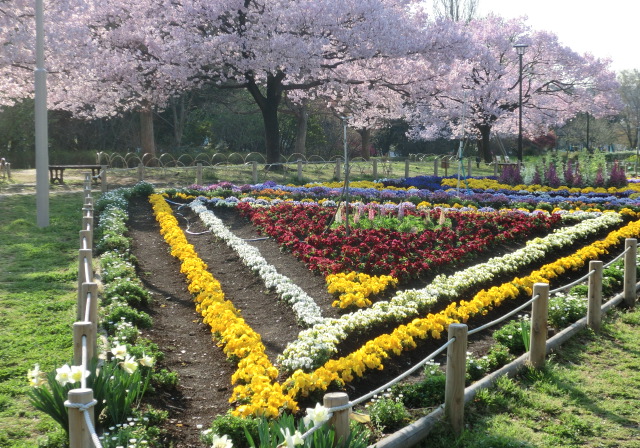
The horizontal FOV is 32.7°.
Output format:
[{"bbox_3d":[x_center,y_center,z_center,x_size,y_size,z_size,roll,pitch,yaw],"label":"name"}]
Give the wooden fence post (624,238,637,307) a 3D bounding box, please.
[{"bbox_3d":[2.766,0.433,9.707,0.102,0.586,0.102,0,6,0],"label":"wooden fence post"}]

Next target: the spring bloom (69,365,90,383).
[{"bbox_3d":[-1.120,0.696,5.080,0.100,0.086,0.060,1,6,6],"label":"spring bloom"}]

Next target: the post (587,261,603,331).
[{"bbox_3d":[2.080,0.545,8.250,0.100,0.540,0.100,0,5,0],"label":"post"}]

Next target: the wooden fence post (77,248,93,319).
[{"bbox_3d":[-1.901,0.497,8.841,0.102,0.571,0.102,0,6,0],"label":"wooden fence post"}]

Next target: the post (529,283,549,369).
[{"bbox_3d":[1.391,0.651,6.930,0.100,0.540,0.100,0,5,0],"label":"post"}]

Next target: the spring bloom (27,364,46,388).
[{"bbox_3d":[-1.312,0.706,5.050,0.085,0.110,0.090,-3,6,-24],"label":"spring bloom"}]

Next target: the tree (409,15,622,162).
[{"bbox_3d":[7.866,-5.425,44.000,8.700,6.000,8.200,0,5,0],"label":"tree"}]

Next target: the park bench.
[{"bbox_3d":[-5.674,-1.144,25.574,1.420,0.450,0.450,-2,6,-22],"label":"park bench"}]

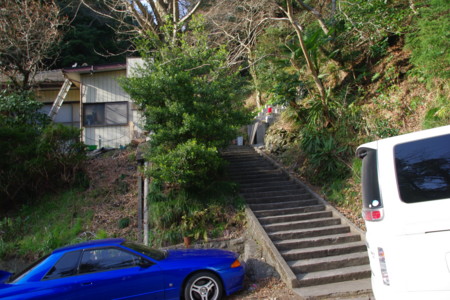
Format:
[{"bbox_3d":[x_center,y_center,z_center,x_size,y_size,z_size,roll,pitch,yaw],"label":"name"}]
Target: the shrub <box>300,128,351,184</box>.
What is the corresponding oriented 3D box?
[{"bbox_3d":[3.037,0.165,10.100,1.500,1.600,1.300,-4,-7,0],"label":"shrub"}]

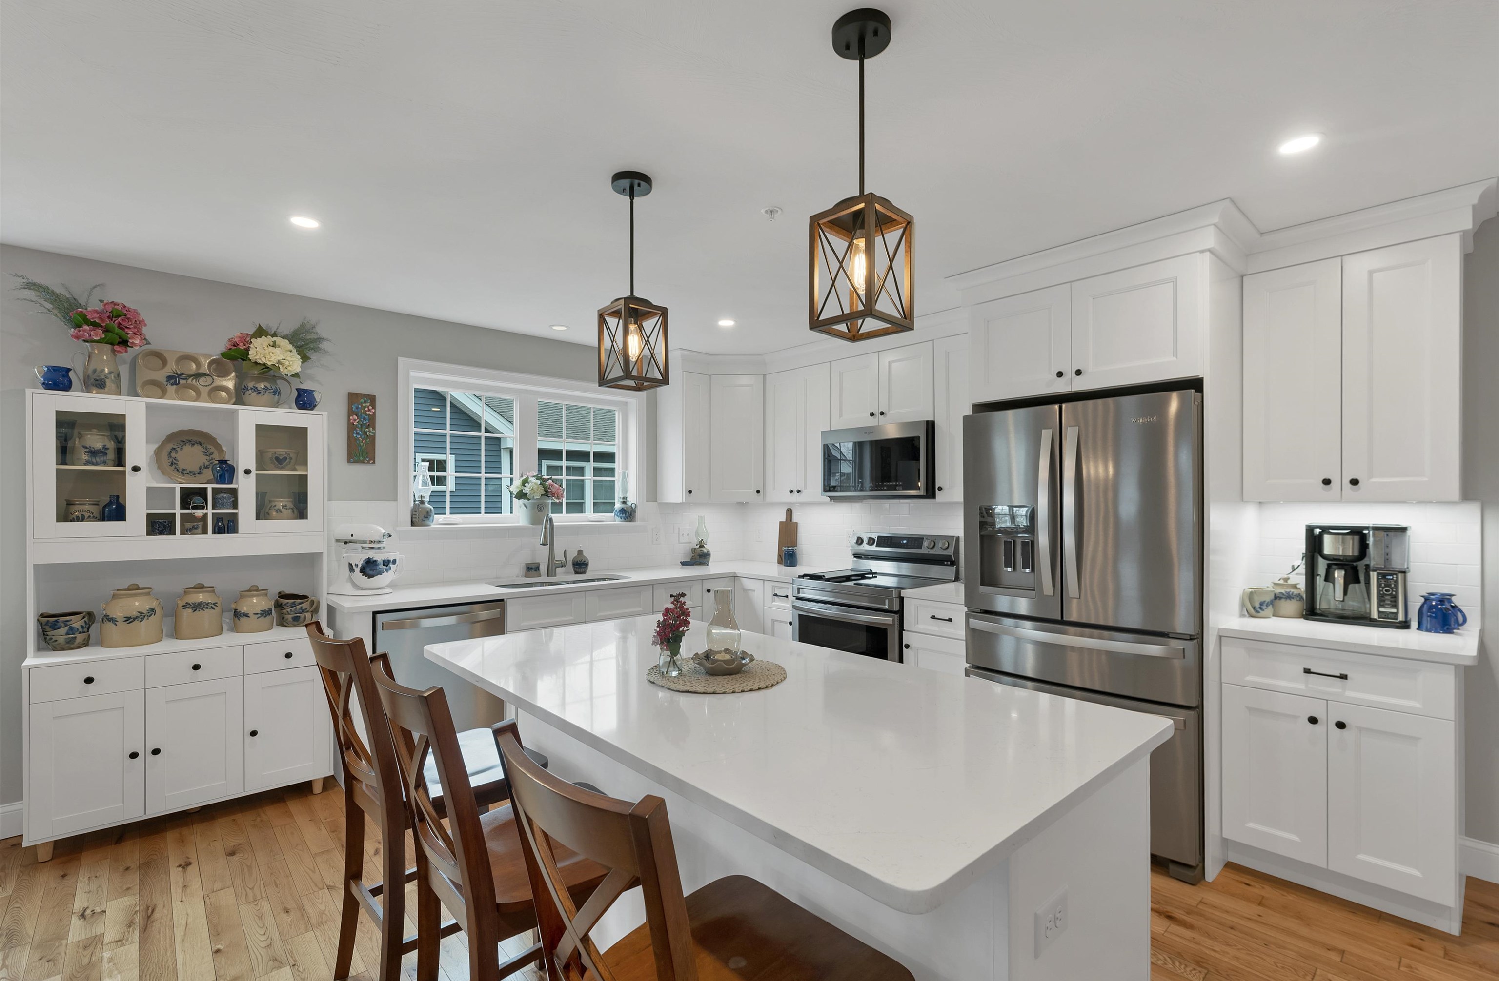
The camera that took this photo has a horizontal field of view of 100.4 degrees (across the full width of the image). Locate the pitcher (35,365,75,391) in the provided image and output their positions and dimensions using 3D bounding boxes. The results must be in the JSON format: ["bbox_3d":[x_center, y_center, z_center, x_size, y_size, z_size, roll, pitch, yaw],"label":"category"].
[{"bbox_3d":[-2.799,-0.445,2.517,0.112,0.116,0.088,0,-1,-42],"label":"pitcher"}]

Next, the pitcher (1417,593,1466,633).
[{"bbox_3d":[2.484,0.441,2.248,0.093,0.127,0.119,0,-1,-22],"label":"pitcher"}]

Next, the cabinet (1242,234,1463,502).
[{"bbox_3d":[2.301,-0.409,2.408,0.325,0.910,0.595,0,-1,-42],"label":"cabinet"}]

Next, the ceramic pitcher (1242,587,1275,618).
[{"bbox_3d":[2.057,0.454,2.513,0.107,0.113,0.083,0,-1,14],"label":"ceramic pitcher"}]

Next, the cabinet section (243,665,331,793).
[{"bbox_3d":[-2.330,1.125,3.115,0.328,0.545,0.378,1,-1,-42],"label":"cabinet section"}]

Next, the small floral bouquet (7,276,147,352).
[{"bbox_3d":[-2.753,-0.722,2.575,0.380,0.300,0.260,0,-1,-42],"label":"small floral bouquet"}]

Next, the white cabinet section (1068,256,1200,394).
[{"bbox_3d":[1.795,-0.670,2.750,0.602,0.479,0.460,1,-1,-42],"label":"white cabinet section"}]

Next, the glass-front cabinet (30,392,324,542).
[{"bbox_3d":[-2.516,-0.090,2.829,0.985,0.585,0.270,0,-1,-42],"label":"glass-front cabinet"}]

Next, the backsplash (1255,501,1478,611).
[{"bbox_3d":[2.475,0.282,2.528,0.025,0.465,0.642,1,-2,-43],"label":"backsplash"}]

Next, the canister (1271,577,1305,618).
[{"bbox_3d":[2.218,0.436,2.571,0.112,0.160,0.112,1,-2,-43],"label":"canister"}]

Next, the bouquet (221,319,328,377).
[{"bbox_3d":[-2.274,-0.684,3.008,0.400,0.260,0.260,0,-1,-42],"label":"bouquet"}]

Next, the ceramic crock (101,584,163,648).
[{"bbox_3d":[-2.591,0.522,2.625,0.195,0.250,0.185,1,-2,-43],"label":"ceramic crock"}]

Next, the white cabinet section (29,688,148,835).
[{"bbox_3d":[-2.832,1.117,2.694,0.325,0.535,0.378,1,-1,-42],"label":"white cabinet section"}]

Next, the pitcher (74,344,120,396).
[{"bbox_3d":[-2.798,-0.509,2.680,0.157,0.258,0.119,1,-1,-44],"label":"pitcher"}]

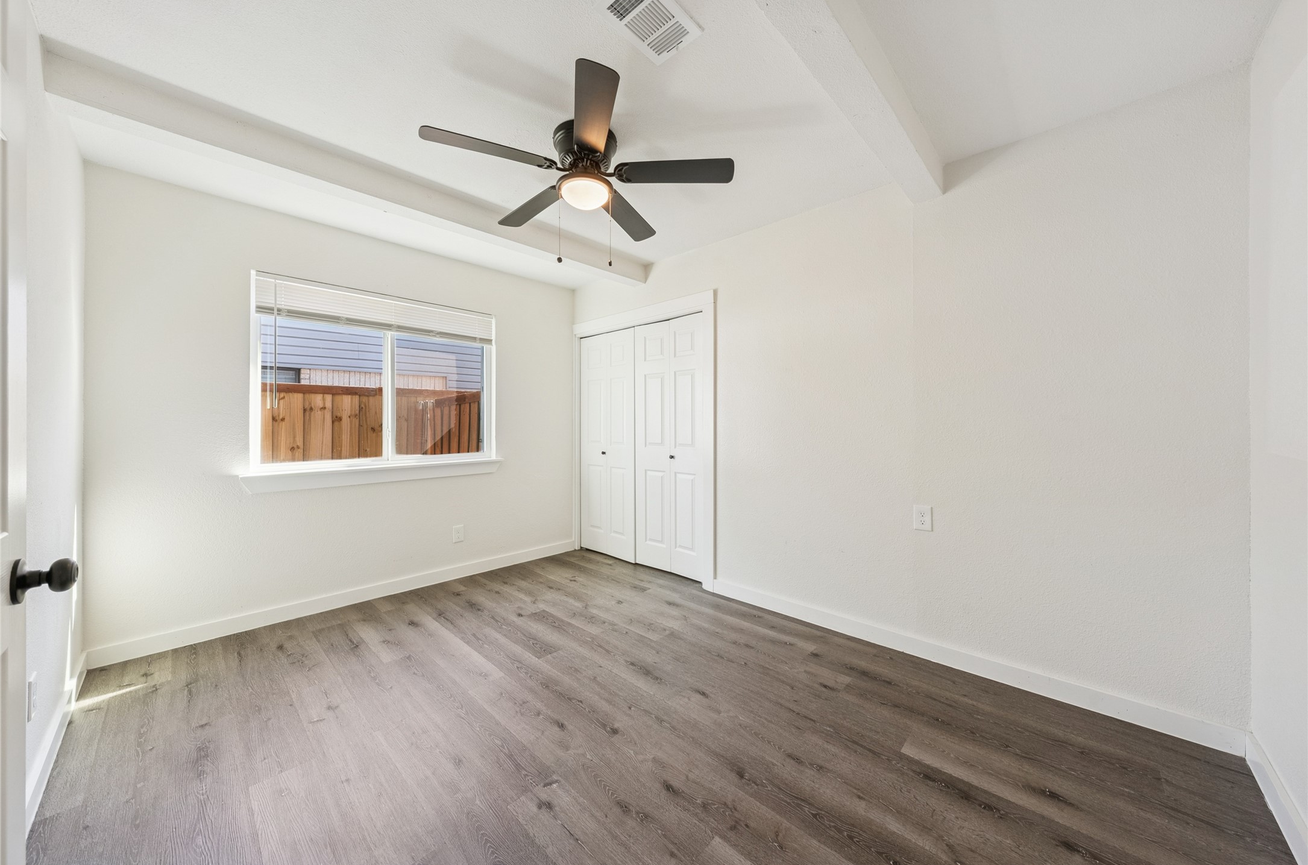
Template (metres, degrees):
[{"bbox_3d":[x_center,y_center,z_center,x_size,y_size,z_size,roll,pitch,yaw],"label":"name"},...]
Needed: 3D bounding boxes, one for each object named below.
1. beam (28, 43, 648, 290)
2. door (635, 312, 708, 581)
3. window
[{"bbox_3d":[-1.135,-1.278,2.581,2.890,0.155,0.118,-1,1,-45],"label":"beam"},{"bbox_3d":[0.118,0.116,3.453,0.718,2.002,0.040,0,1,43],"label":"door"},{"bbox_3d":[-1.866,-0.365,3.115,0.100,1.193,1.498,0,1,44],"label":"window"}]

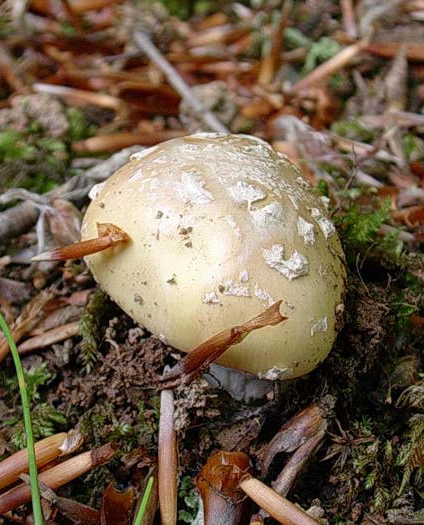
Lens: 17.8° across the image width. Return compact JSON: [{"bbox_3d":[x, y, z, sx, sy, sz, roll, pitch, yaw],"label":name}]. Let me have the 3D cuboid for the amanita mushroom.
[{"bbox_3d":[0.003,-0.004,0.200,0.041,0.026,0.041,23,27,-12],"label":"amanita mushroom"}]

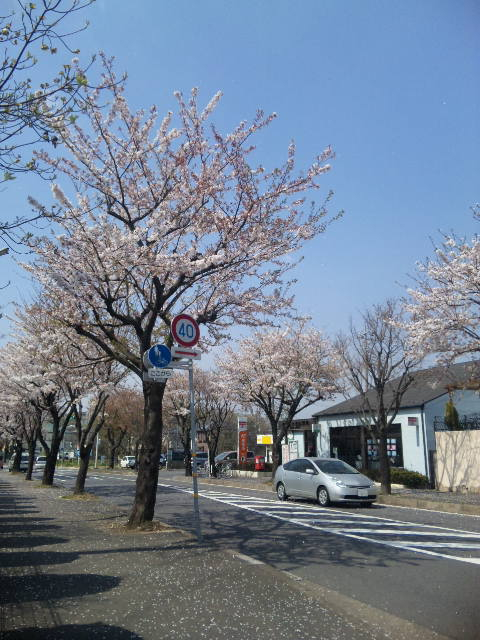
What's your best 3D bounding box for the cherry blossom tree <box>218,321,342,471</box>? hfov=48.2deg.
[{"bbox_3d":[2.289,4.438,29.524,6.600,8.800,6.500,0,-14,0],"label":"cherry blossom tree"}]

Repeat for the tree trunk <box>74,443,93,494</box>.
[{"bbox_3d":[-6.392,6.005,21.787,0.580,2.000,0.520,7,-16,-24],"label":"tree trunk"}]

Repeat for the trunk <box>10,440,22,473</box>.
[{"bbox_3d":[-19.990,12.265,47.944,0.850,2.800,0.800,7,-16,-24],"label":"trunk"}]

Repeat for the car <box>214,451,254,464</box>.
[{"bbox_3d":[-0.568,11.531,43.502,1.730,1.700,4.500,-12,-19,40],"label":"car"}]

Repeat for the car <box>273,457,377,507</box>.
[{"bbox_3d":[2.817,5.491,18.312,1.725,1.490,4.445,7,-16,-24],"label":"car"}]

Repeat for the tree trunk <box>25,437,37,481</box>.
[{"bbox_3d":[-11.977,7.914,30.701,0.400,2.426,0.400,6,-15,-24],"label":"tree trunk"}]

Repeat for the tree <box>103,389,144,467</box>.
[{"bbox_3d":[-12.638,11.732,58.231,5.300,8.577,5.300,0,-14,0],"label":"tree"}]

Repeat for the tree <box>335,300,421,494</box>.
[{"bbox_3d":[5.422,2.853,21.067,3.400,7.617,3.300,0,-14,0],"label":"tree"}]

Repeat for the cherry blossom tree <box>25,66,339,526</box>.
[{"bbox_3d":[-1.398,-0.925,12.831,7.400,11.000,7.000,7,-16,-24],"label":"cherry blossom tree"}]

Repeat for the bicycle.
[{"bbox_3d":[-1.002,9.753,34.663,0.550,1.040,1.650,7,-16,-24],"label":"bicycle"}]

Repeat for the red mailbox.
[{"bbox_3d":[1.264,9.515,34.728,0.520,1.340,0.480,6,-15,-24],"label":"red mailbox"}]

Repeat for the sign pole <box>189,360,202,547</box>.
[{"bbox_3d":[-0.783,2.110,9.358,0.080,3.291,0.080,-4,-14,-1],"label":"sign pole"}]

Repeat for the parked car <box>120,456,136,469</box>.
[{"bbox_3d":[-13.803,17.725,66.678,1.600,1.560,3.800,8,-16,-28],"label":"parked car"}]

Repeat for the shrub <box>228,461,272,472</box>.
[{"bbox_3d":[0.690,9.987,36.484,1.100,0.680,4.300,6,-15,-24],"label":"shrub"}]

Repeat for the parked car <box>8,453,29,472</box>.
[{"bbox_3d":[-21.114,13.593,51.232,1.680,1.760,4.300,7,-16,-27],"label":"parked car"}]

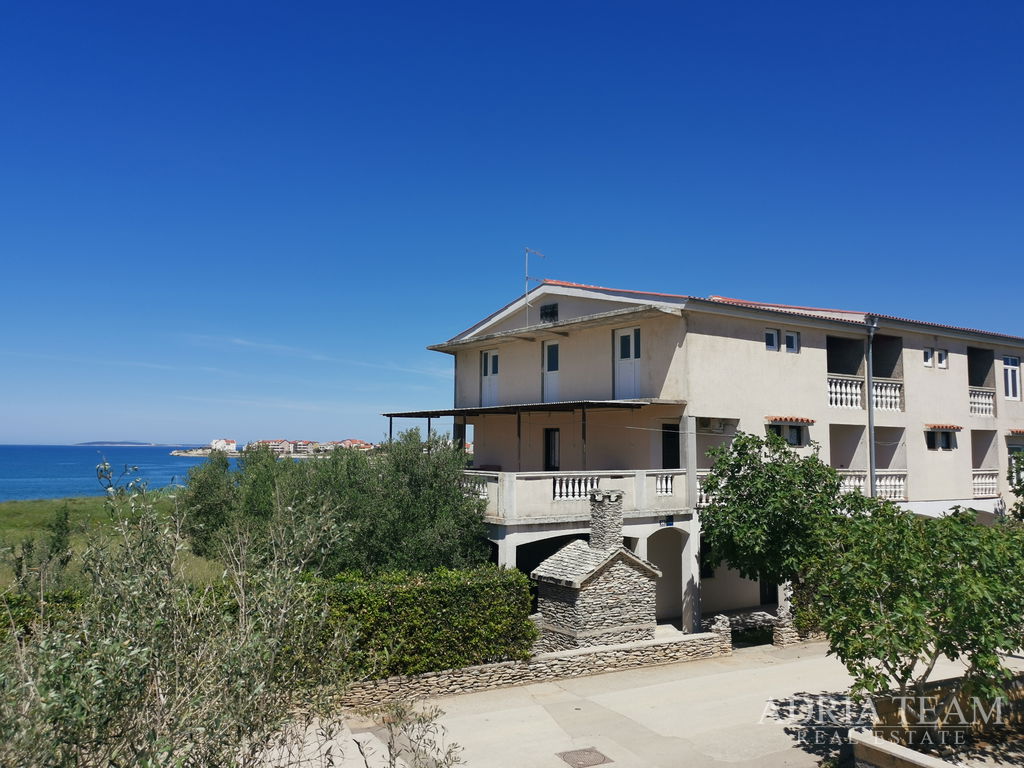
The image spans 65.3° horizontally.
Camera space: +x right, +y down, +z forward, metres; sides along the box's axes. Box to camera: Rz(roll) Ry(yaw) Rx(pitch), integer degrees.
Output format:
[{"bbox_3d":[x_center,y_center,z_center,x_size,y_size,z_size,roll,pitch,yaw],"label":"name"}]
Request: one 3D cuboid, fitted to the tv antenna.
[{"bbox_3d":[0.817,-3.077,26.409,0.350,2.774,1.000,-4,-6,42],"label":"tv antenna"}]

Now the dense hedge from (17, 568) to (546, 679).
[{"bbox_3d":[-4.184,4.805,15.416,9.789,1.820,1.250,3,-5,-25],"label":"dense hedge"}]

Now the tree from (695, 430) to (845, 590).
[{"bbox_3d":[6.669,3.847,20.259,3.800,5.225,3.700,1,-5,0],"label":"tree"}]

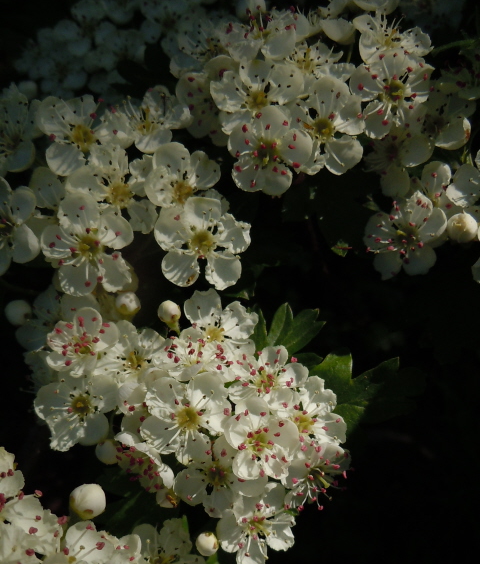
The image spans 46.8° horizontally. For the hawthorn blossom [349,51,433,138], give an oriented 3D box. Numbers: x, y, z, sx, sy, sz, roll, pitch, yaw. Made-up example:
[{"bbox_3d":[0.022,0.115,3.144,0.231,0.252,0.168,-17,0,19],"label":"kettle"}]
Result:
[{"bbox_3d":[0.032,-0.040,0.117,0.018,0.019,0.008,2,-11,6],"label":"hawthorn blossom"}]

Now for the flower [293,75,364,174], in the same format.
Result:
[{"bbox_3d":[0.019,-0.034,0.119,0.018,0.021,0.009,-4,-5,-12],"label":"flower"}]

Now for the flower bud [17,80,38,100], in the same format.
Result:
[{"bbox_3d":[-0.056,-0.050,0.145,0.005,0.005,0.005,0,18,0],"label":"flower bud"}]

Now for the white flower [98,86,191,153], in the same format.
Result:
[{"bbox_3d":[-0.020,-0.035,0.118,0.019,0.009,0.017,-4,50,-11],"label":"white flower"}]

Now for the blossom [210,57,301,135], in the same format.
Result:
[{"bbox_3d":[0.004,-0.039,0.119,0.019,0.017,0.008,0,-21,0],"label":"blossom"}]

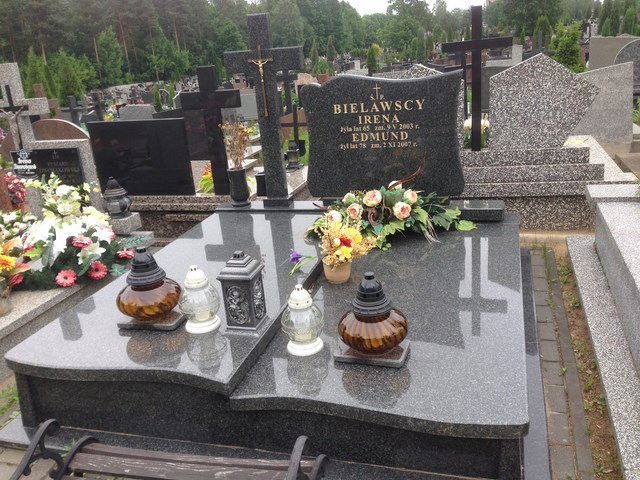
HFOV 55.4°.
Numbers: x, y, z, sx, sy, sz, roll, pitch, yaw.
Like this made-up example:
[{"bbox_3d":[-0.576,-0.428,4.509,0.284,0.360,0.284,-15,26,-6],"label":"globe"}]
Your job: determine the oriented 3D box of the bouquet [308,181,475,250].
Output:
[{"bbox_3d":[0.399,-0.145,3.338,0.869,0.270,0.484,1,20,17],"label":"bouquet"}]

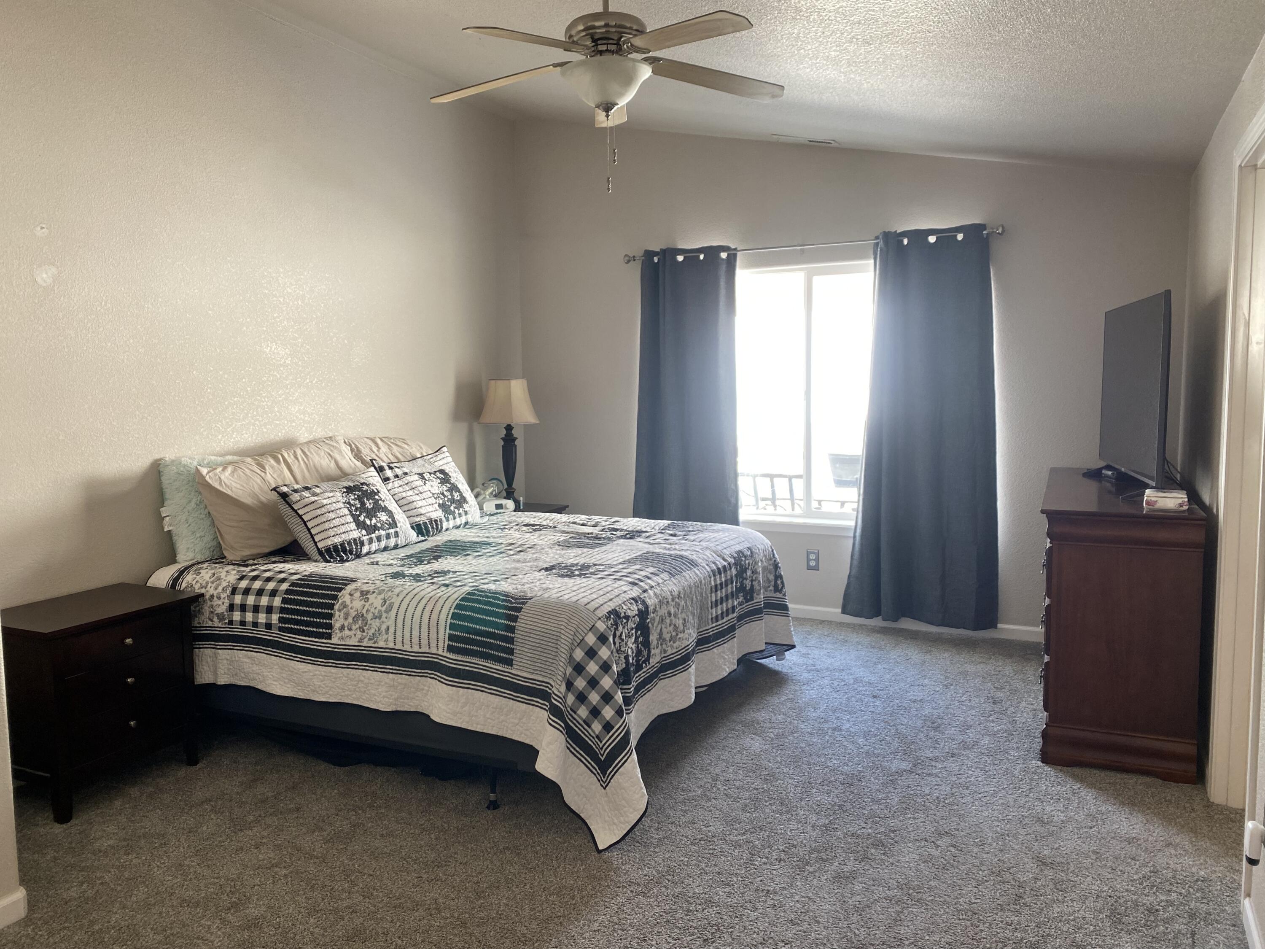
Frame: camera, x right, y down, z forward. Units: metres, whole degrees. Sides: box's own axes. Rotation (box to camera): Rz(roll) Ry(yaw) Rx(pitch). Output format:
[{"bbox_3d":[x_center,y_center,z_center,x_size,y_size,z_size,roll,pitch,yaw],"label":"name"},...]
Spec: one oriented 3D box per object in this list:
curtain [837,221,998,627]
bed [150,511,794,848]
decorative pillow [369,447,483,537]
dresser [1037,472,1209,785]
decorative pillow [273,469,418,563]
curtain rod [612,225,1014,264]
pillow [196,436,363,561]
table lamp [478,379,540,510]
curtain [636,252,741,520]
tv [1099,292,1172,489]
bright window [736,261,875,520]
[{"bbox_3d":[1.541,-0.243,5.115,0.820,2.110,0.120,2,6,26],"label":"curtain"},{"bbox_3d":[-0.593,0.665,4.247,2.126,0.705,2.078,2,6,26],"label":"bed"},{"bbox_3d":[-1.011,0.088,4.674,0.150,0.410,0.580,-41,-12,24],"label":"decorative pillow"},{"bbox_3d":[2.046,0.524,4.064,0.529,0.927,1.649,2,6,26],"label":"dresser"},{"bbox_3d":[-1.259,0.159,4.163,0.160,0.410,0.590,-41,-12,24],"label":"decorative pillow"},{"bbox_3d":[0.917,-1.276,5.304,2.170,0.050,0.090,2,6,26],"label":"curtain rod"},{"bbox_3d":[-1.544,0.096,4.316,0.200,0.470,0.860,-17,-2,26],"label":"pillow"},{"bbox_3d":[-0.745,-0.178,5.772,0.410,0.800,0.410,-1,6,0],"label":"table lamp"},{"bbox_3d":[0.300,-0.281,5.713,0.720,2.110,0.120,2,6,26],"label":"curtain"},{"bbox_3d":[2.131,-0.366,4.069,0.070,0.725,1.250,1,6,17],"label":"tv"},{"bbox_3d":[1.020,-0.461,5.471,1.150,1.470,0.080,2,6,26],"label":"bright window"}]

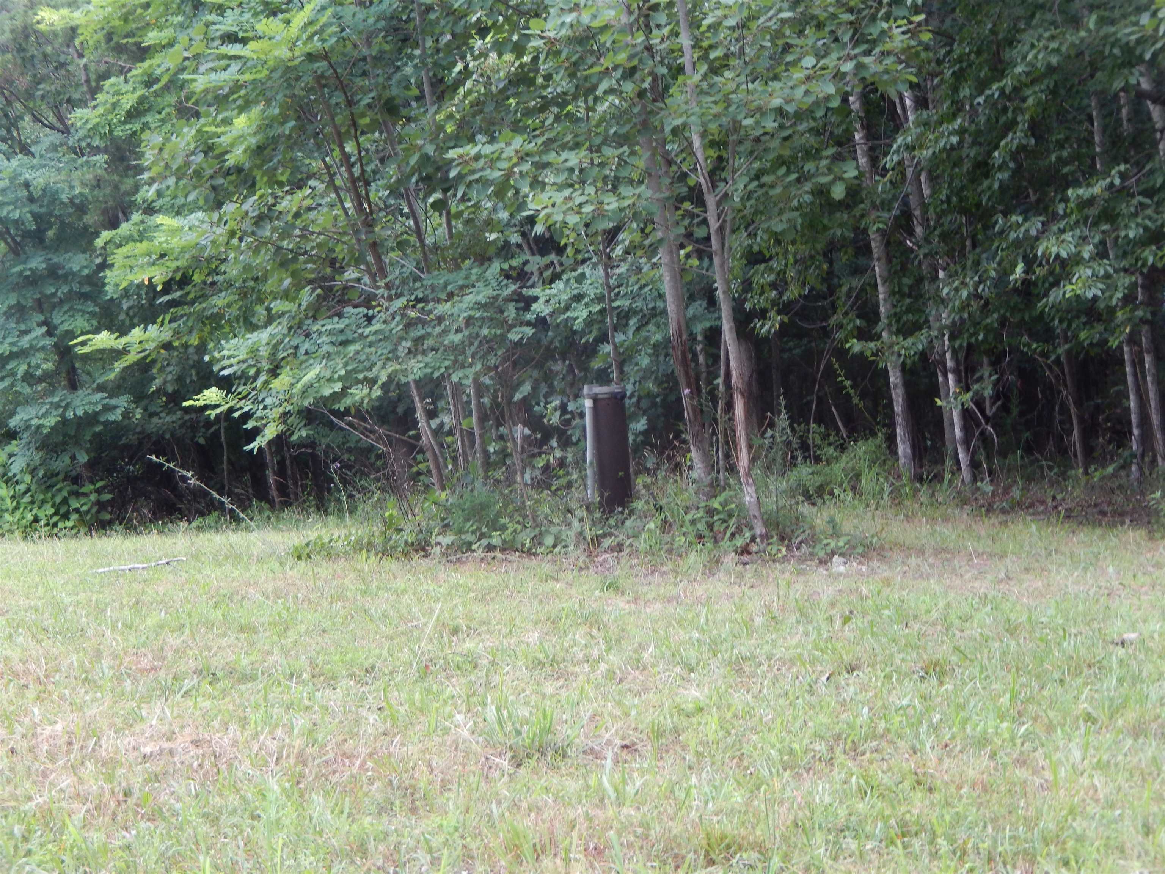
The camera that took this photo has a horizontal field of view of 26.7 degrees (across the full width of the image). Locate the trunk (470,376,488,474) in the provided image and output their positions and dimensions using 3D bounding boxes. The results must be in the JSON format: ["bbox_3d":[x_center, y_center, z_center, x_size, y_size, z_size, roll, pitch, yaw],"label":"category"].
[{"bbox_3d":[-0.581,-0.061,13.883,0.051,0.574,0.051,-6,3,0],"label":"trunk"}]

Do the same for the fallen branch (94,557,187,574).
[{"bbox_3d":[-2.199,0.637,12.200,0.500,0.055,0.060,-6,4,-25],"label":"fallen branch"}]

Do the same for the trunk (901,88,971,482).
[{"bbox_3d":[2.160,-0.915,14.928,0.111,2.416,0.111,-9,3,0],"label":"trunk"}]

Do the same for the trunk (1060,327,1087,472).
[{"bbox_3d":[3.289,-0.234,16.471,0.080,0.977,0.080,-9,3,0],"label":"trunk"}]

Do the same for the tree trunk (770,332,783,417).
[{"bbox_3d":[1.415,-0.449,17.980,0.067,0.668,0.067,-4,3,0],"label":"tree trunk"}]

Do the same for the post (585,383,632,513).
[{"bbox_3d":[0.144,0.073,12.580,0.215,0.685,0.215,-5,3,0],"label":"post"}]

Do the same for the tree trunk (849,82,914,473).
[{"bbox_3d":[1.856,-0.941,15.127,0.113,2.447,0.113,-8,3,0],"label":"tree trunk"}]

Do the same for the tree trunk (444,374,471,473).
[{"bbox_3d":[-0.710,-0.054,13.883,0.072,0.585,0.072,-9,3,0],"label":"tree trunk"}]

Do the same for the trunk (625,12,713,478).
[{"bbox_3d":[0.470,-0.969,13.122,0.147,2.617,0.147,-9,3,0],"label":"trunk"}]

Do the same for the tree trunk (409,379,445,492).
[{"bbox_3d":[-0.870,0.001,13.780,0.077,0.669,0.077,-14,3,0],"label":"tree trunk"}]

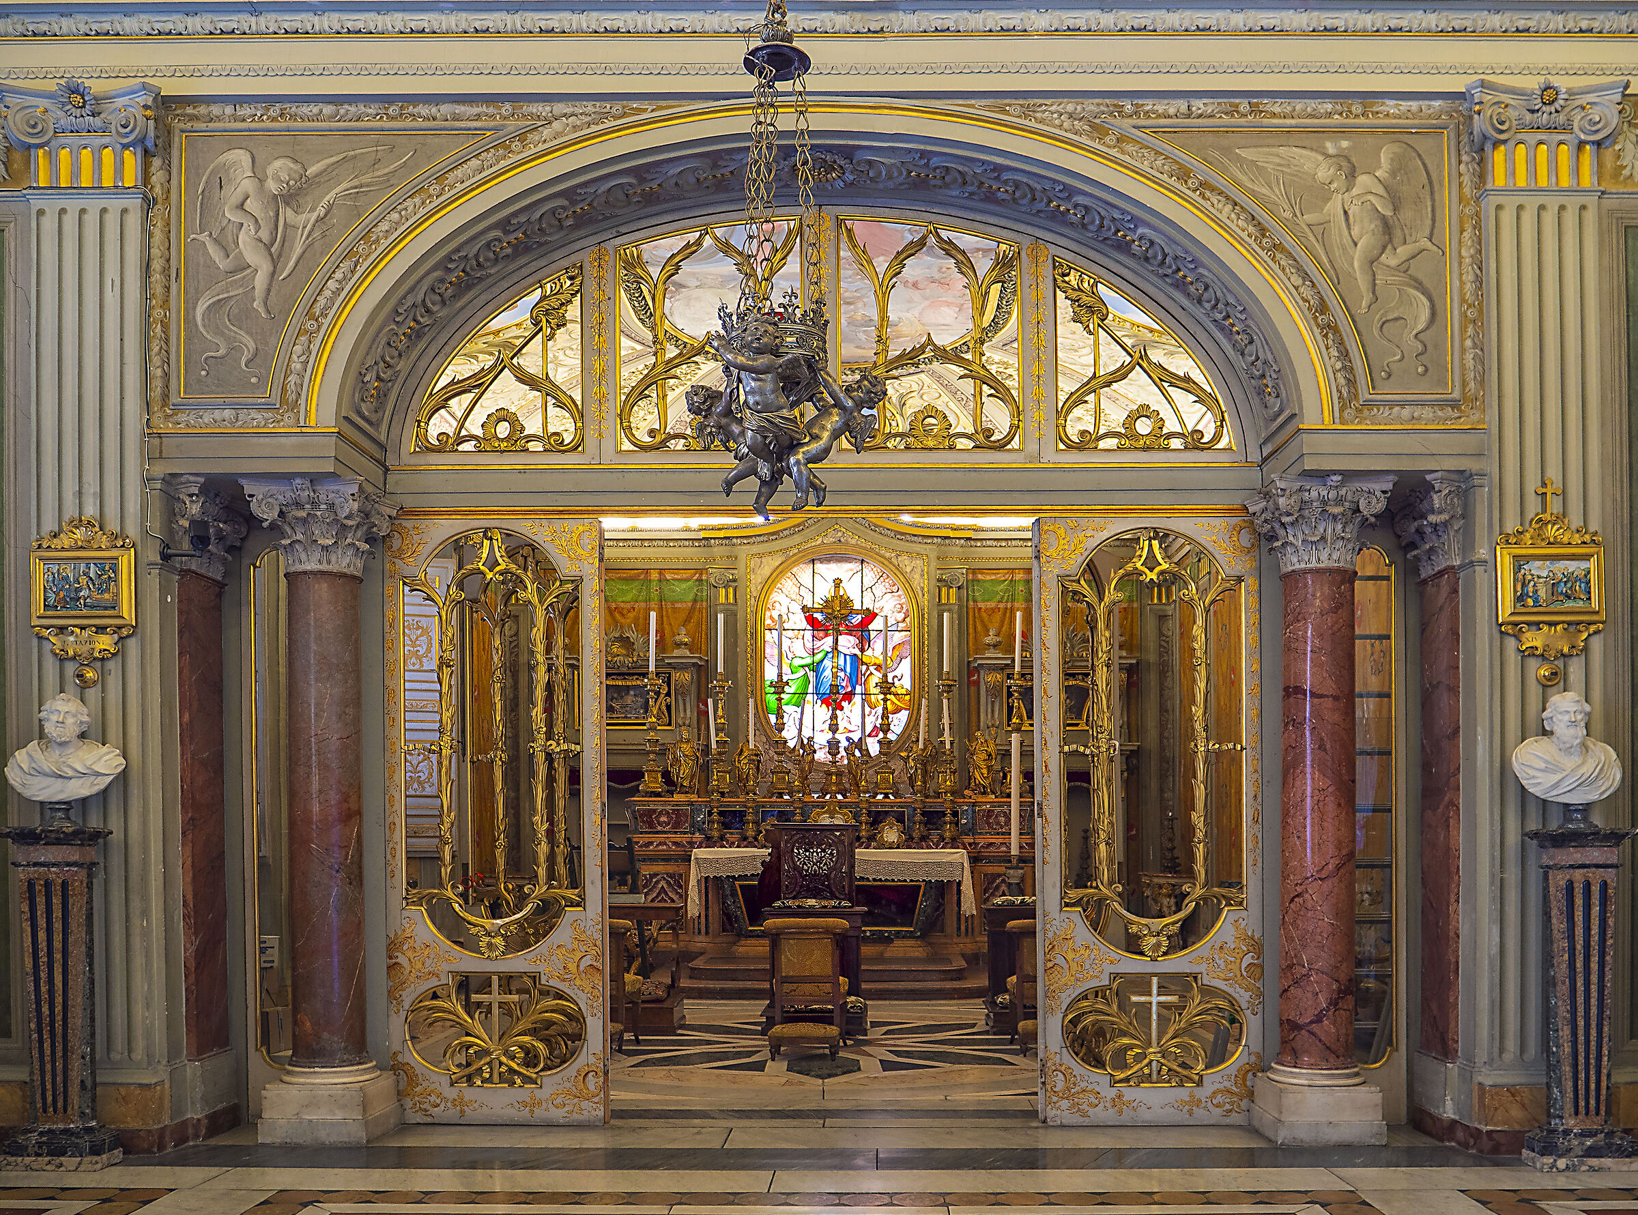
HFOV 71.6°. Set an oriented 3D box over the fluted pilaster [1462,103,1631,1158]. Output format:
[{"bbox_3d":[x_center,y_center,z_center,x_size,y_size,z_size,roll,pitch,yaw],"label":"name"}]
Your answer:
[{"bbox_3d":[3.300,0.030,5.170,0.720,4.770,0.320,0,-1,0],"label":"fluted pilaster"}]

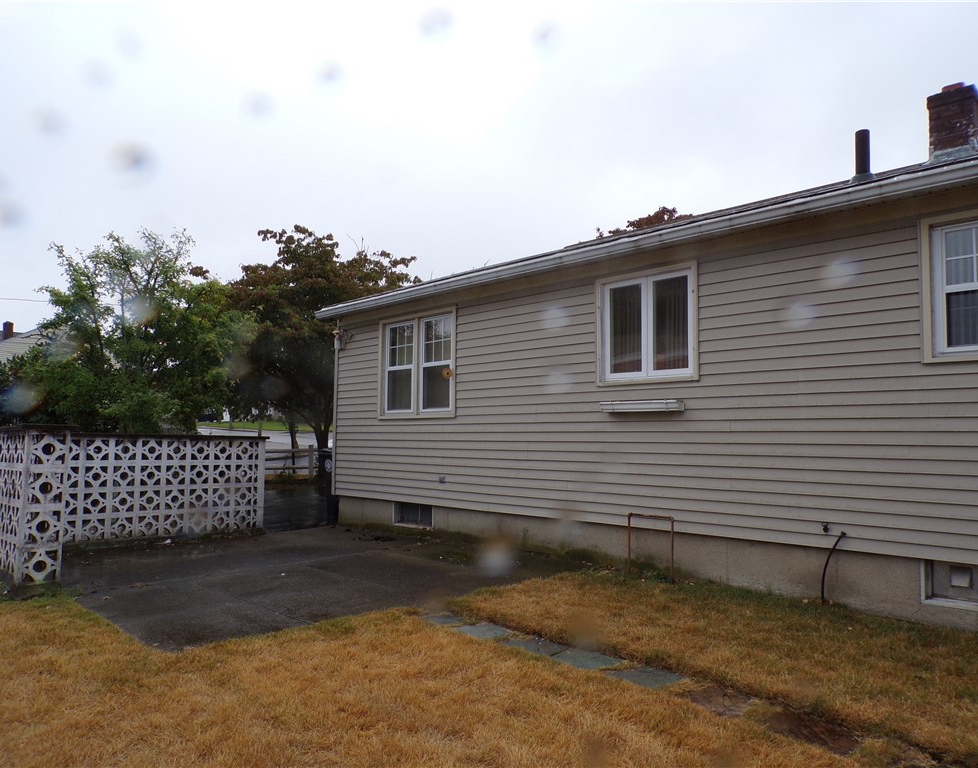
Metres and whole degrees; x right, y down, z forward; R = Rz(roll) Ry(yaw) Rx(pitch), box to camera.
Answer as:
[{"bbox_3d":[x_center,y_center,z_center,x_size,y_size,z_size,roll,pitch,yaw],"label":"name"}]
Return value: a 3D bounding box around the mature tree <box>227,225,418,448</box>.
[{"bbox_3d":[-5.048,-0.953,22.315,6.100,7.850,6.000,-4,-6,45],"label":"mature tree"}]

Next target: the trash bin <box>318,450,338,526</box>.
[{"bbox_3d":[-2.279,1.571,11.125,0.680,1.080,0.620,-4,-6,45],"label":"trash bin"}]

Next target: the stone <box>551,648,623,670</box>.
[{"bbox_3d":[0.578,1.648,4.201,0.354,0.050,0.299,-4,-6,45],"label":"stone"}]

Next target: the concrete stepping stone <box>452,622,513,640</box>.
[{"bbox_3d":[-0.036,1.689,4.807,0.374,0.050,0.299,-4,-6,45],"label":"concrete stepping stone"}]

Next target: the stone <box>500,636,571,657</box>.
[{"bbox_3d":[0.298,1.666,4.477,0.415,0.050,0.299,-4,-6,45],"label":"stone"}]

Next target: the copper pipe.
[{"bbox_3d":[1.459,1.471,6.406,0.475,0.550,0.035,-4,-6,45],"label":"copper pipe"}]

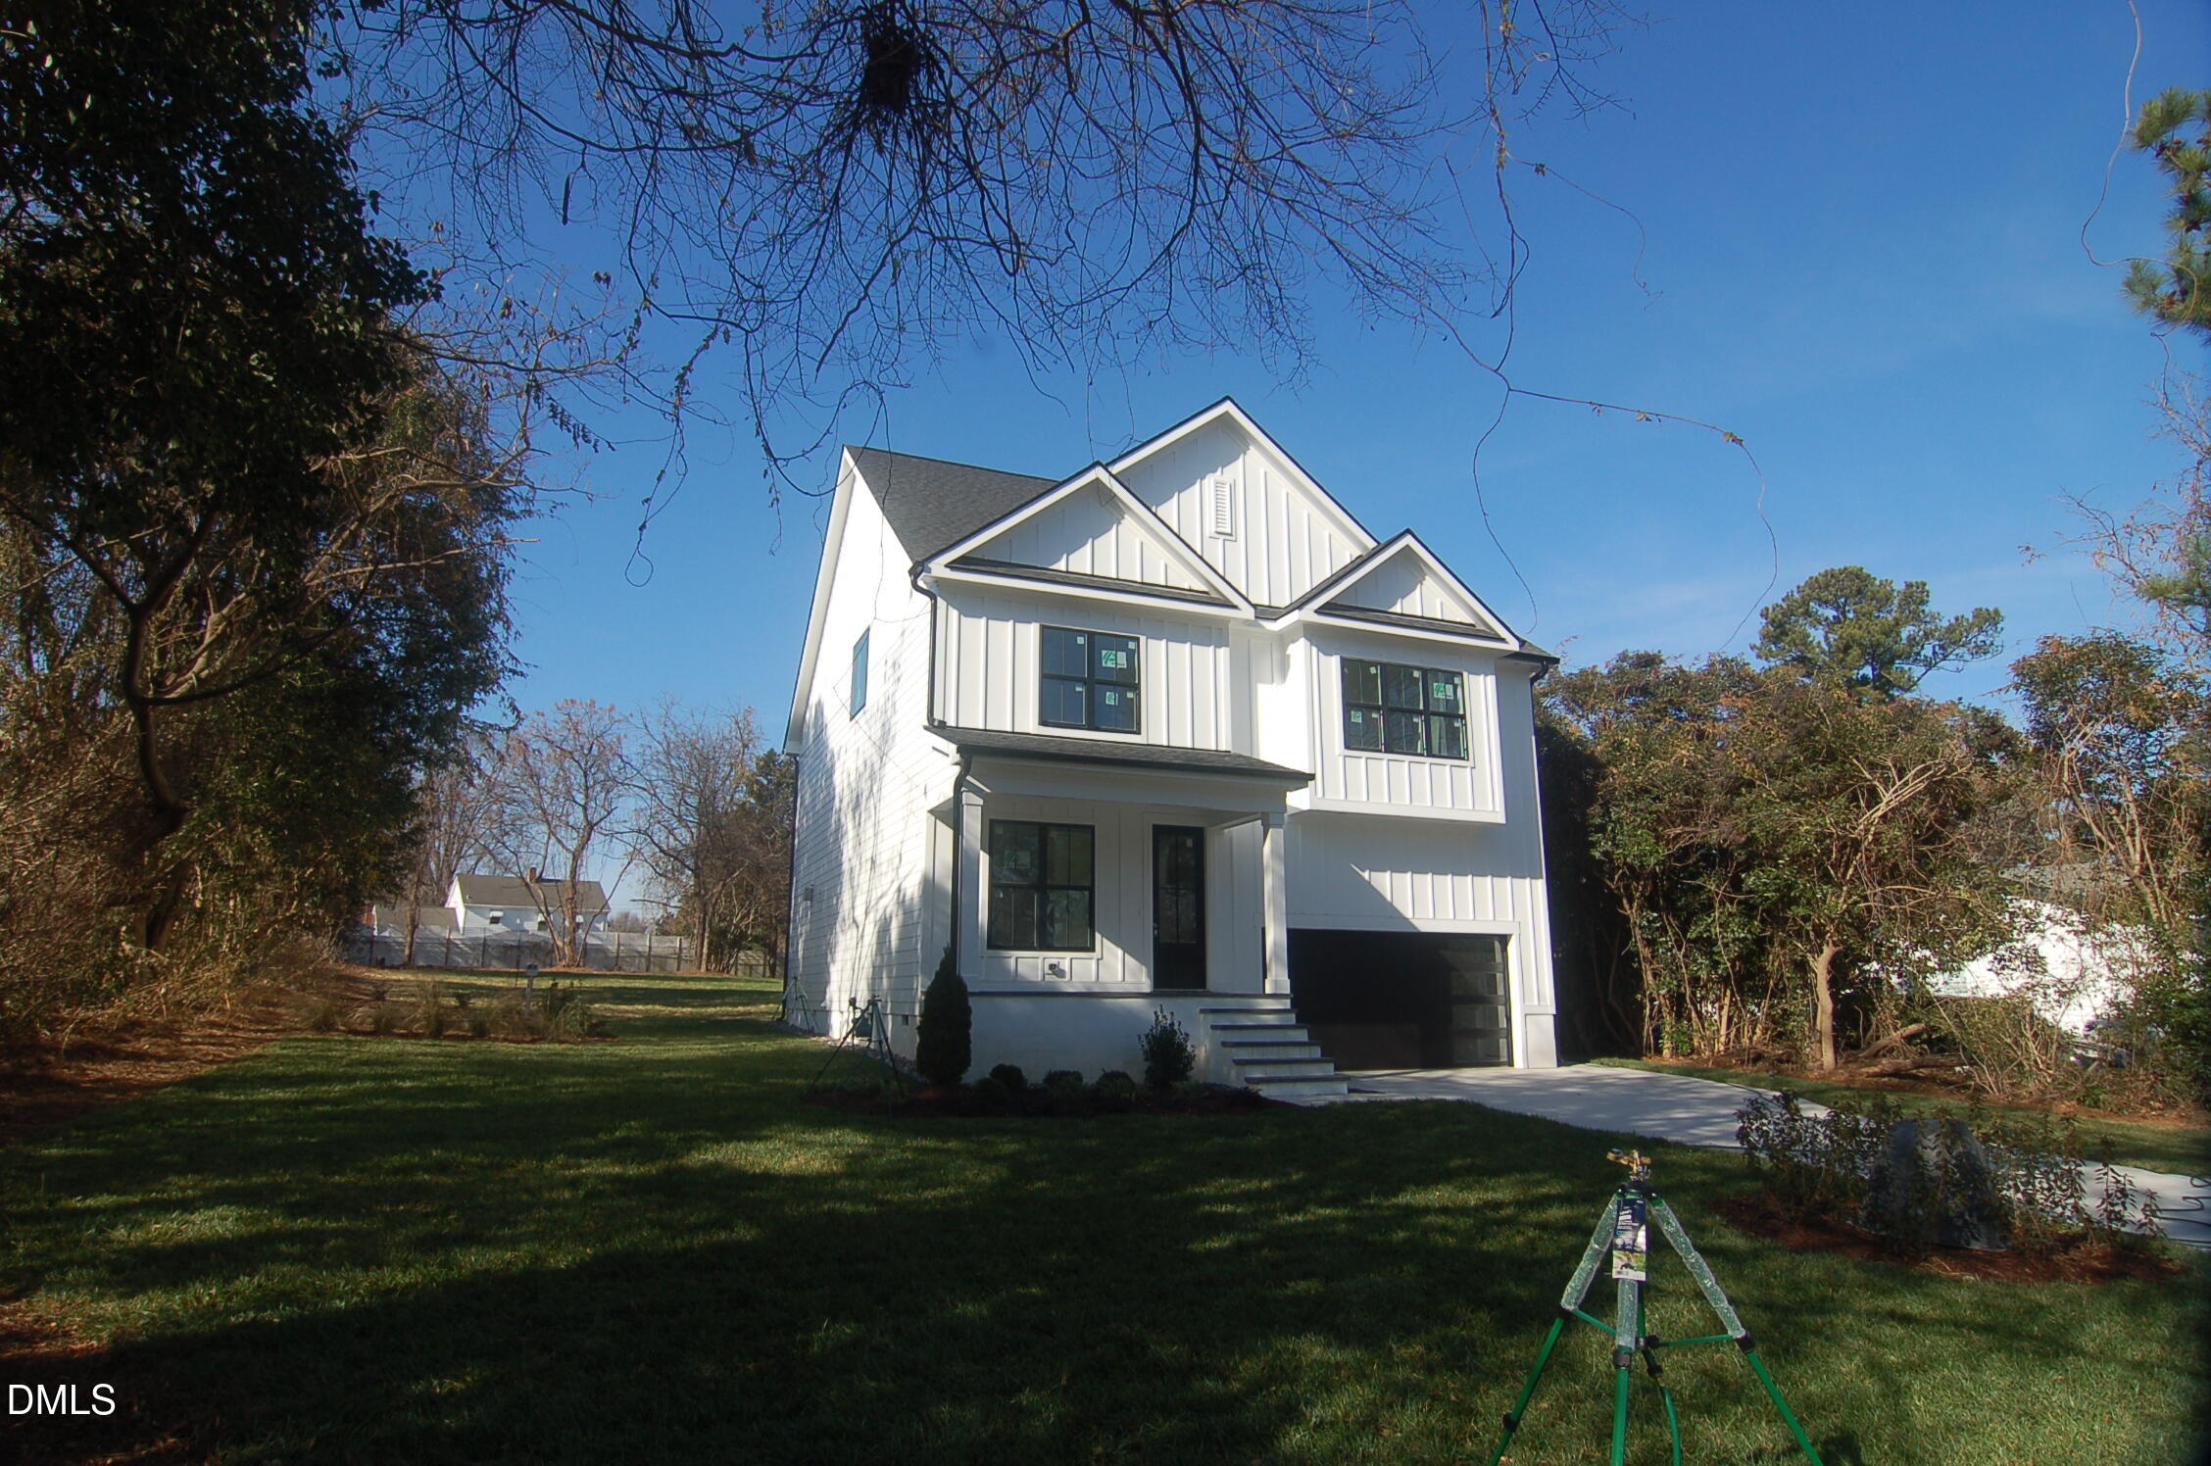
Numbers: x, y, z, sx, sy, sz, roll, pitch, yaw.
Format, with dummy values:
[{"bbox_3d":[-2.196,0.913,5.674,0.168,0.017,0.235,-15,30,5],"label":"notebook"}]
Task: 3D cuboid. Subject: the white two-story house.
[{"bbox_3d":[0.729,0.284,22.244,11.583,12.078,14.949,6,-14,-23],"label":"white two-story house"}]

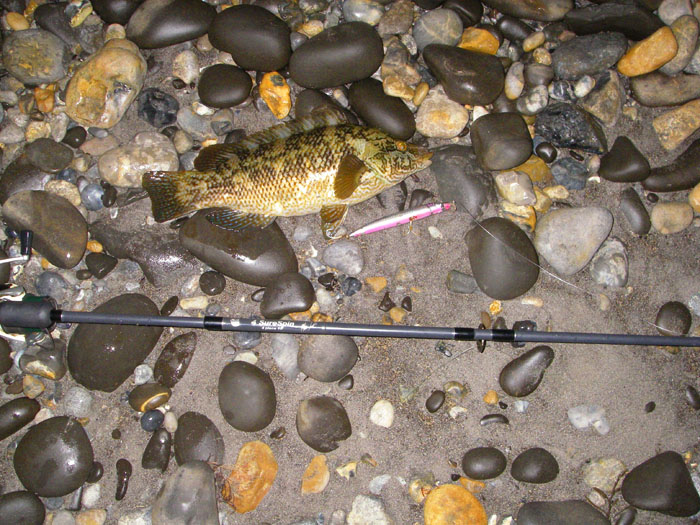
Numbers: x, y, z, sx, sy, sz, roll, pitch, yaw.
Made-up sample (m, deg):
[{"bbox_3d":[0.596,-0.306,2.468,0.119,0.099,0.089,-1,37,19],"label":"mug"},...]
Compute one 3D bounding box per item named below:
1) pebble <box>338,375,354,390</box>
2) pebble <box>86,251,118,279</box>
[{"bbox_3d":[-0.002,0.132,0.846,0.015,0.009,0.015,36,76,10],"label":"pebble"},{"bbox_3d":[-0.286,-0.001,0.882,0.029,0.018,0.033,-44,78,-12],"label":"pebble"}]

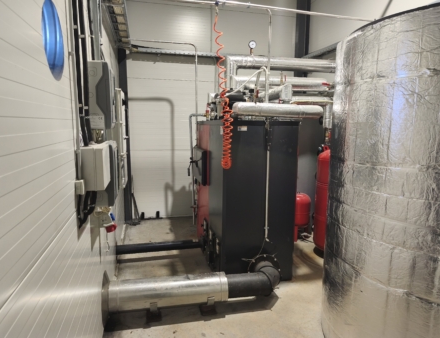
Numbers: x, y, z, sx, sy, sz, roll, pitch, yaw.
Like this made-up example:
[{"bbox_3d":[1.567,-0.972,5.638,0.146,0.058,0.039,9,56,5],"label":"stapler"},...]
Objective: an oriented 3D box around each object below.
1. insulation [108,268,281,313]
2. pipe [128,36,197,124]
[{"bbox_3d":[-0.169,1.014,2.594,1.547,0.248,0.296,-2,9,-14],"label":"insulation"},{"bbox_3d":[-0.720,-1.112,3.871,0.894,1.053,0.029,-2,9,-14],"label":"pipe"}]

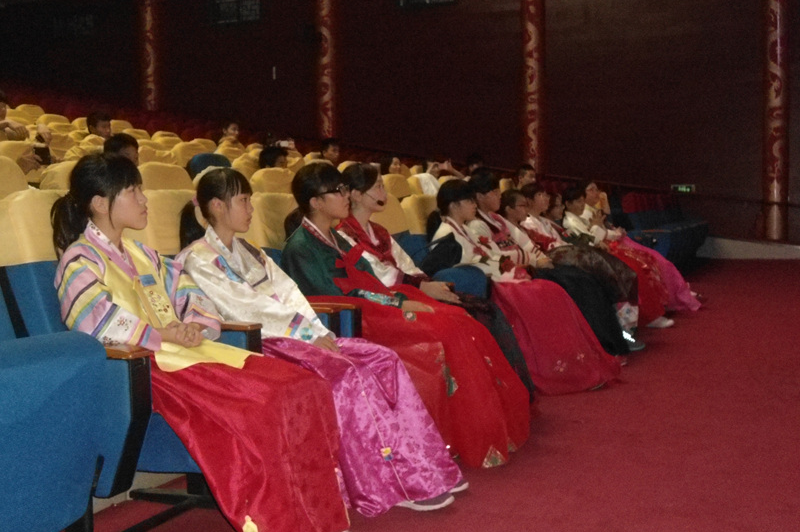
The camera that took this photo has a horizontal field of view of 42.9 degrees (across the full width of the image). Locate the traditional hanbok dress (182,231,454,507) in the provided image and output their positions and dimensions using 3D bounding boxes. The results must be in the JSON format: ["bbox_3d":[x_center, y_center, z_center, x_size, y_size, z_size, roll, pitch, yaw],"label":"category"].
[{"bbox_3d":[-0.315,0.314,3.639,0.900,0.890,0.580,2,4,25],"label":"traditional hanbok dress"}]

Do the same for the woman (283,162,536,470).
[{"bbox_3d":[-0.021,0.162,4.228,0.960,1.180,0.580,2,4,24],"label":"woman"}]

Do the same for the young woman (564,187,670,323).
[{"bbox_3d":[1.791,-0.084,8.485,0.920,1.170,0.520,0,4,17],"label":"young woman"}]

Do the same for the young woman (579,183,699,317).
[{"bbox_3d":[2.129,-0.149,9.271,0.980,1.180,0.540,1,4,22],"label":"young woman"}]

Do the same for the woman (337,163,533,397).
[{"bbox_3d":[0.180,0.141,4.635,0.940,1.230,0.540,0,4,17],"label":"woman"}]

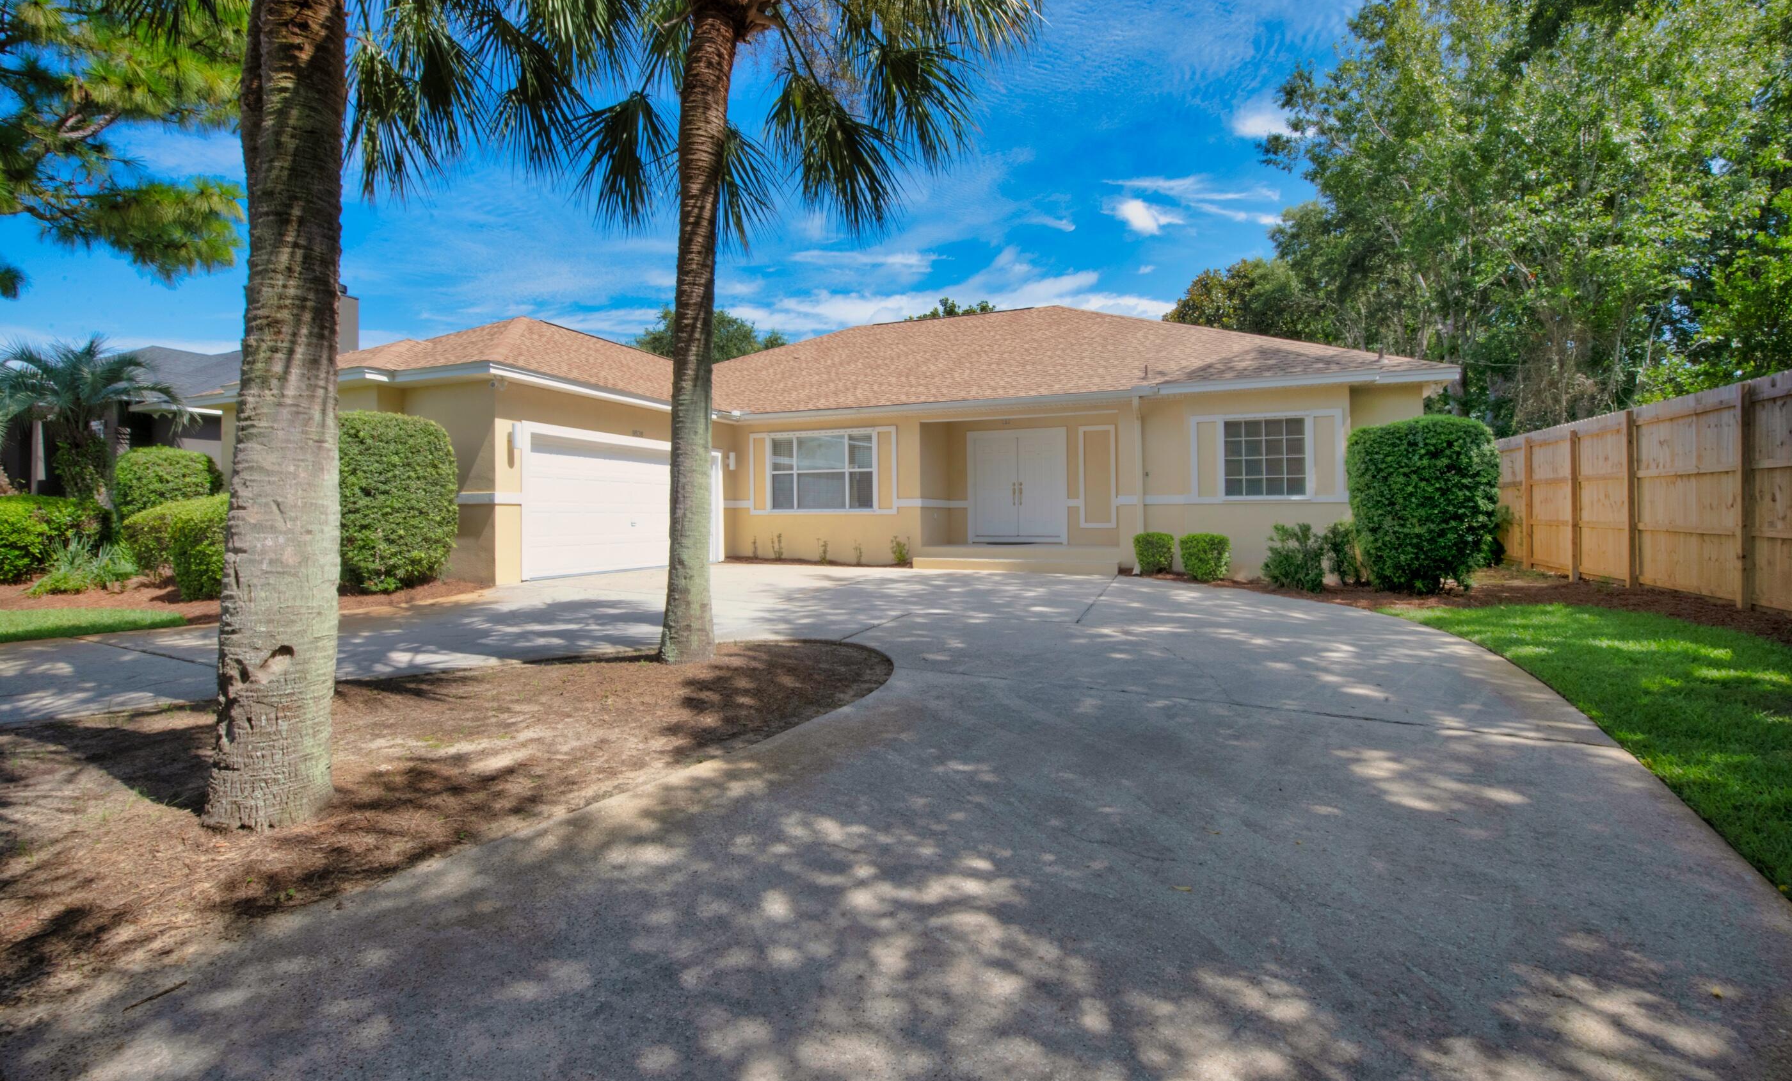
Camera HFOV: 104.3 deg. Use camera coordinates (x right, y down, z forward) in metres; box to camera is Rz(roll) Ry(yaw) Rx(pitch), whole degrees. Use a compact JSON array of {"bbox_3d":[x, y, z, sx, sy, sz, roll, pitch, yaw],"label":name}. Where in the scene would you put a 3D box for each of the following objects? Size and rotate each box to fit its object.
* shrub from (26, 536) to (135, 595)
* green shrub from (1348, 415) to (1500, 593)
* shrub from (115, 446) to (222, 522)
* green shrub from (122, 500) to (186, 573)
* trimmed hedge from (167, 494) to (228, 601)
[{"bbox_3d":[-10.751,0.326,9.217,0.950,0.700,0.900,1,2,25],"label":"shrub"},{"bbox_3d":[7.225,-0.487,9.589,1.600,2.300,1.600,1,2,25],"label":"green shrub"},{"bbox_3d":[-13.389,-0.575,12.788,1.400,2.250,1.400,1,2,25],"label":"shrub"},{"bbox_3d":[-10.753,0.038,10.308,1.000,1.200,1.000,1,2,25],"label":"green shrub"},{"bbox_3d":[-8.419,0.059,8.707,1.000,1.270,1.000,1,2,25],"label":"trimmed hedge"}]

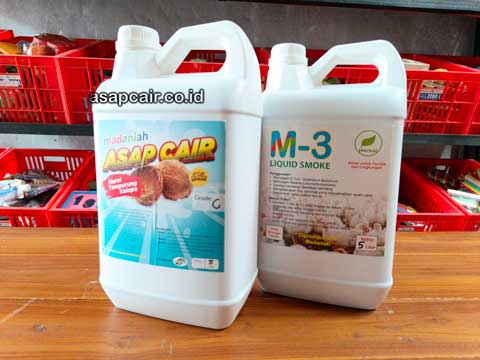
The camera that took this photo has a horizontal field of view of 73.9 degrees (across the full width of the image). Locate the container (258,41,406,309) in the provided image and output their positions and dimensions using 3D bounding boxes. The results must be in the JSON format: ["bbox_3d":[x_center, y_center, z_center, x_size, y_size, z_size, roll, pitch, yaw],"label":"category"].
[{"bbox_3d":[0.116,-0.012,0.433,0.182,0.334,0.127,4,8,19],"label":"container"}]

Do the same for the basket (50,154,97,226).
[{"bbox_3d":[-0.396,0.085,1.104,0.295,0.207,0.374,1,29,-4],"label":"basket"}]

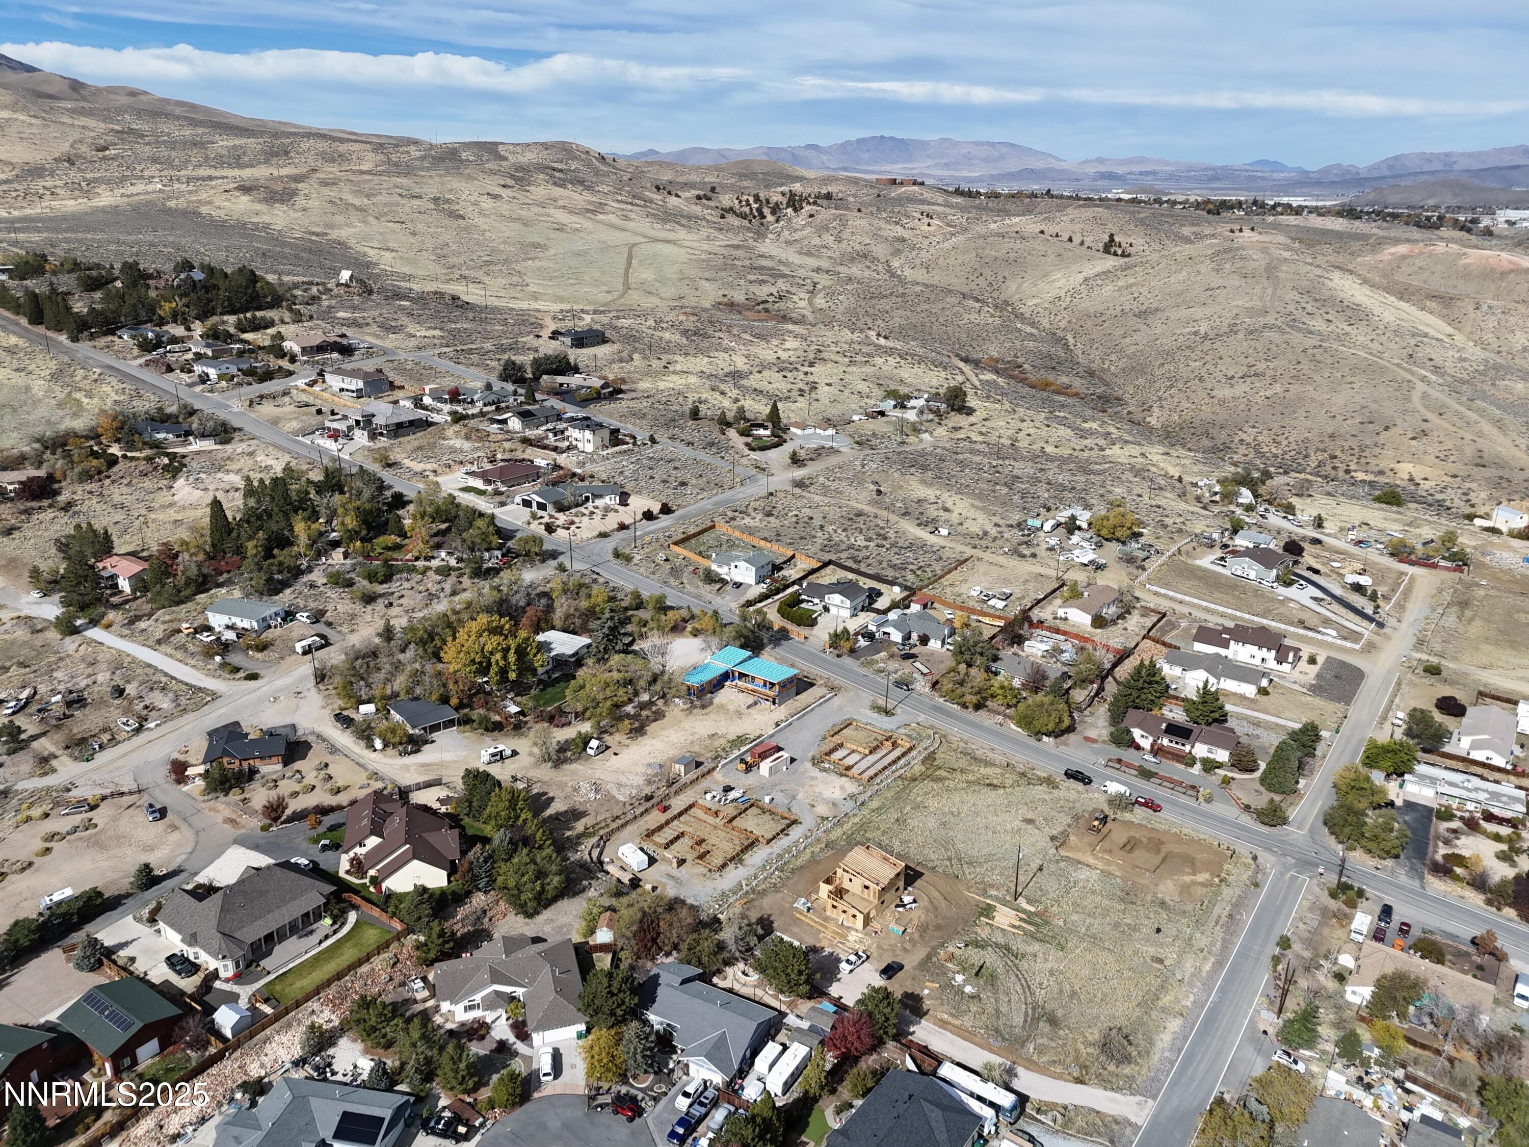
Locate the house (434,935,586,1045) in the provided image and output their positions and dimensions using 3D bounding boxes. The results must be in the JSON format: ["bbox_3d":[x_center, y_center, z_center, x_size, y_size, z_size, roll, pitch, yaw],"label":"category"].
[{"bbox_3d":[-41.744,67.298,172.953,22.940,5.510,21.860,-6,22,-15],"label":"house"}]

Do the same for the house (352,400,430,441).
[{"bbox_3d":[-123.830,-50.080,350.000,24.500,7.800,15.000,20,28,40],"label":"house"}]

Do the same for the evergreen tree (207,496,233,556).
[{"bbox_3d":[-153.117,-13.263,298.008,6.500,17.500,6.500,0,21,0],"label":"evergreen tree"}]

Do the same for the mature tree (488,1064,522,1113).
[{"bbox_3d":[-37.752,74.982,154.399,5.000,7.300,5.000,0,21,0],"label":"mature tree"}]

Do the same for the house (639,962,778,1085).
[{"bbox_3d":[-9.390,64.045,152.735,20.000,5.400,16.700,10,22,27],"label":"house"}]

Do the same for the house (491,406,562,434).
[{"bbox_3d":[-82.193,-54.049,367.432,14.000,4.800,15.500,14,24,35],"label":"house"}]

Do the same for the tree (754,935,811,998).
[{"bbox_3d":[2.990,62.480,169.220,9.200,9.700,9.200,0,21,0],"label":"tree"}]

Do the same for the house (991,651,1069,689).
[{"bbox_3d":[65.430,24.110,261.000,17.000,4.300,9.300,17,27,37],"label":"house"}]

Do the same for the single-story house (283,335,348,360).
[{"bbox_3d":[-164.890,-83.715,388.696,14.500,5.300,17.500,15,25,37],"label":"single-story house"}]

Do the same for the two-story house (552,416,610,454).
[{"bbox_3d":[-60.356,-46.716,355.481,16.000,8.100,7.200,15,25,37],"label":"two-story house"}]

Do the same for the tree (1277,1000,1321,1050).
[{"bbox_3d":[79.923,67.317,158.684,5.700,7.040,5.700,11,23,30],"label":"tree"}]

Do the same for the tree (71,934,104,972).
[{"bbox_3d":[-100.830,56.110,157.650,4.300,5.800,4.300,0,21,0],"label":"tree"}]

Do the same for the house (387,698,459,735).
[{"bbox_3d":[-75.338,30.894,234.254,10.620,4.130,14.170,-15,26,-35],"label":"house"}]

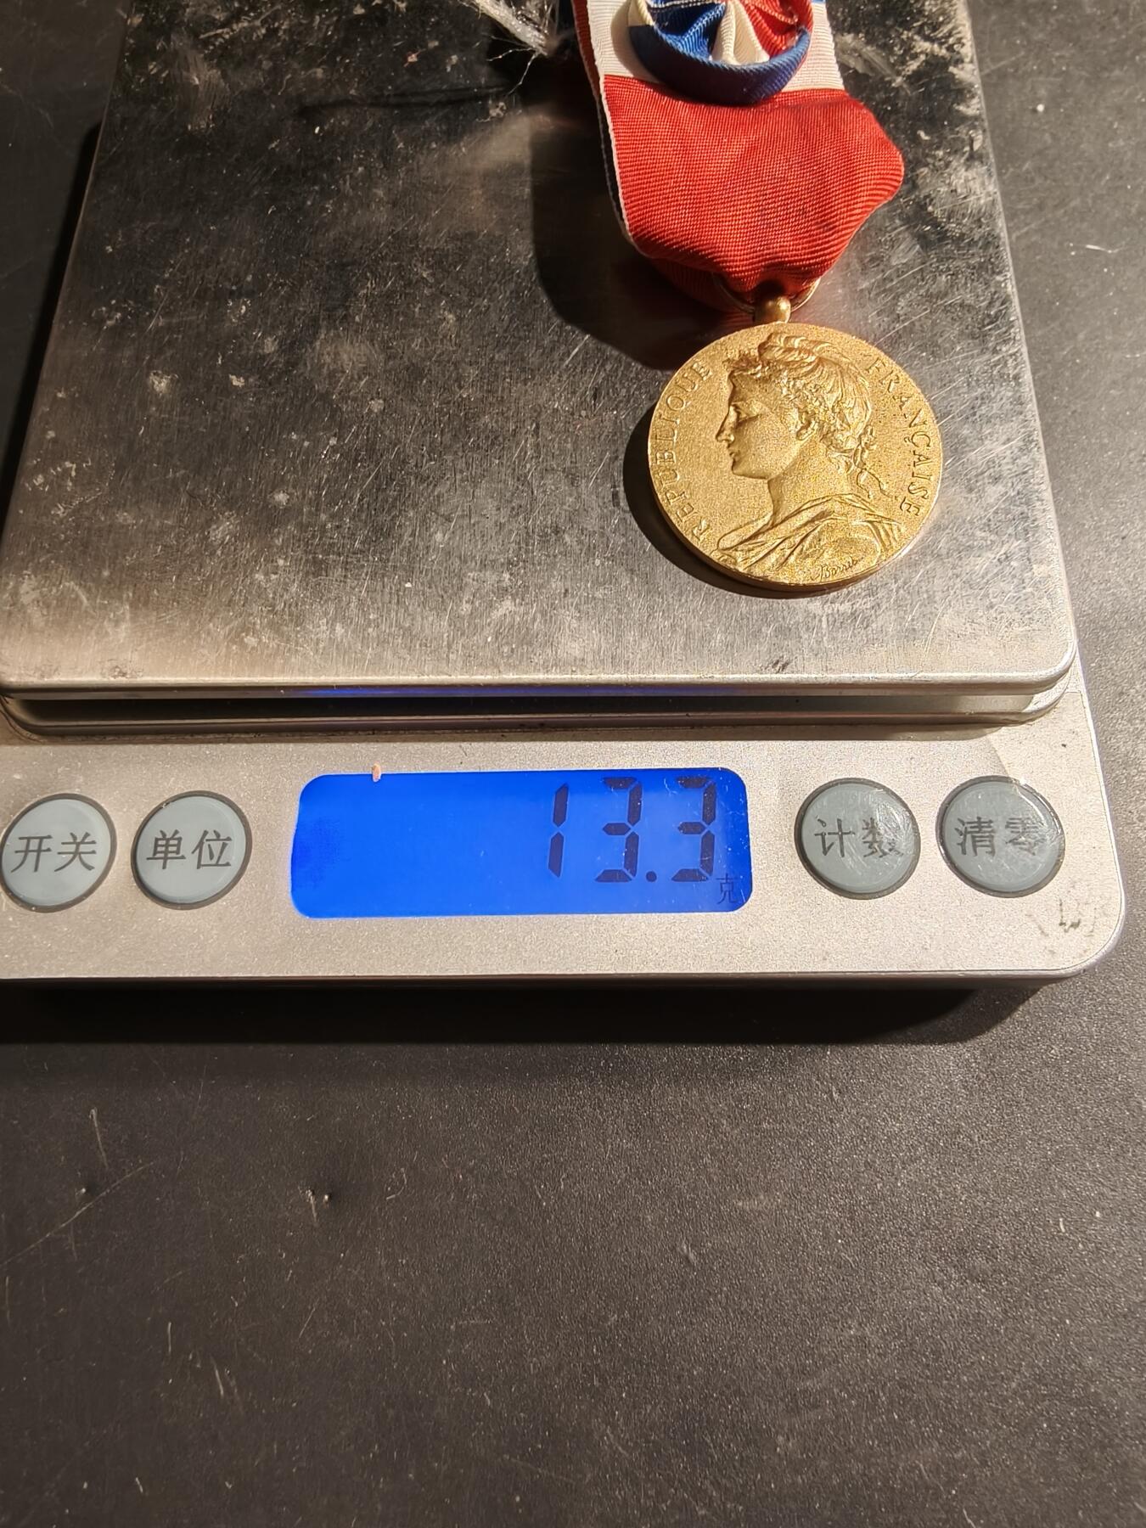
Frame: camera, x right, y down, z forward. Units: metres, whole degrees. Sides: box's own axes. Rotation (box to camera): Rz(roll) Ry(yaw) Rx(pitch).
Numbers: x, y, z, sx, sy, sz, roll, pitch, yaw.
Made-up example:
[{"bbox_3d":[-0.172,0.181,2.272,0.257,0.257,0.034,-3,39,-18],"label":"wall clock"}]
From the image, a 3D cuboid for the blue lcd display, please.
[{"bbox_3d":[-0.005,0.008,0.094,0.042,0.003,0.014,-1,71,3],"label":"blue lcd display"}]

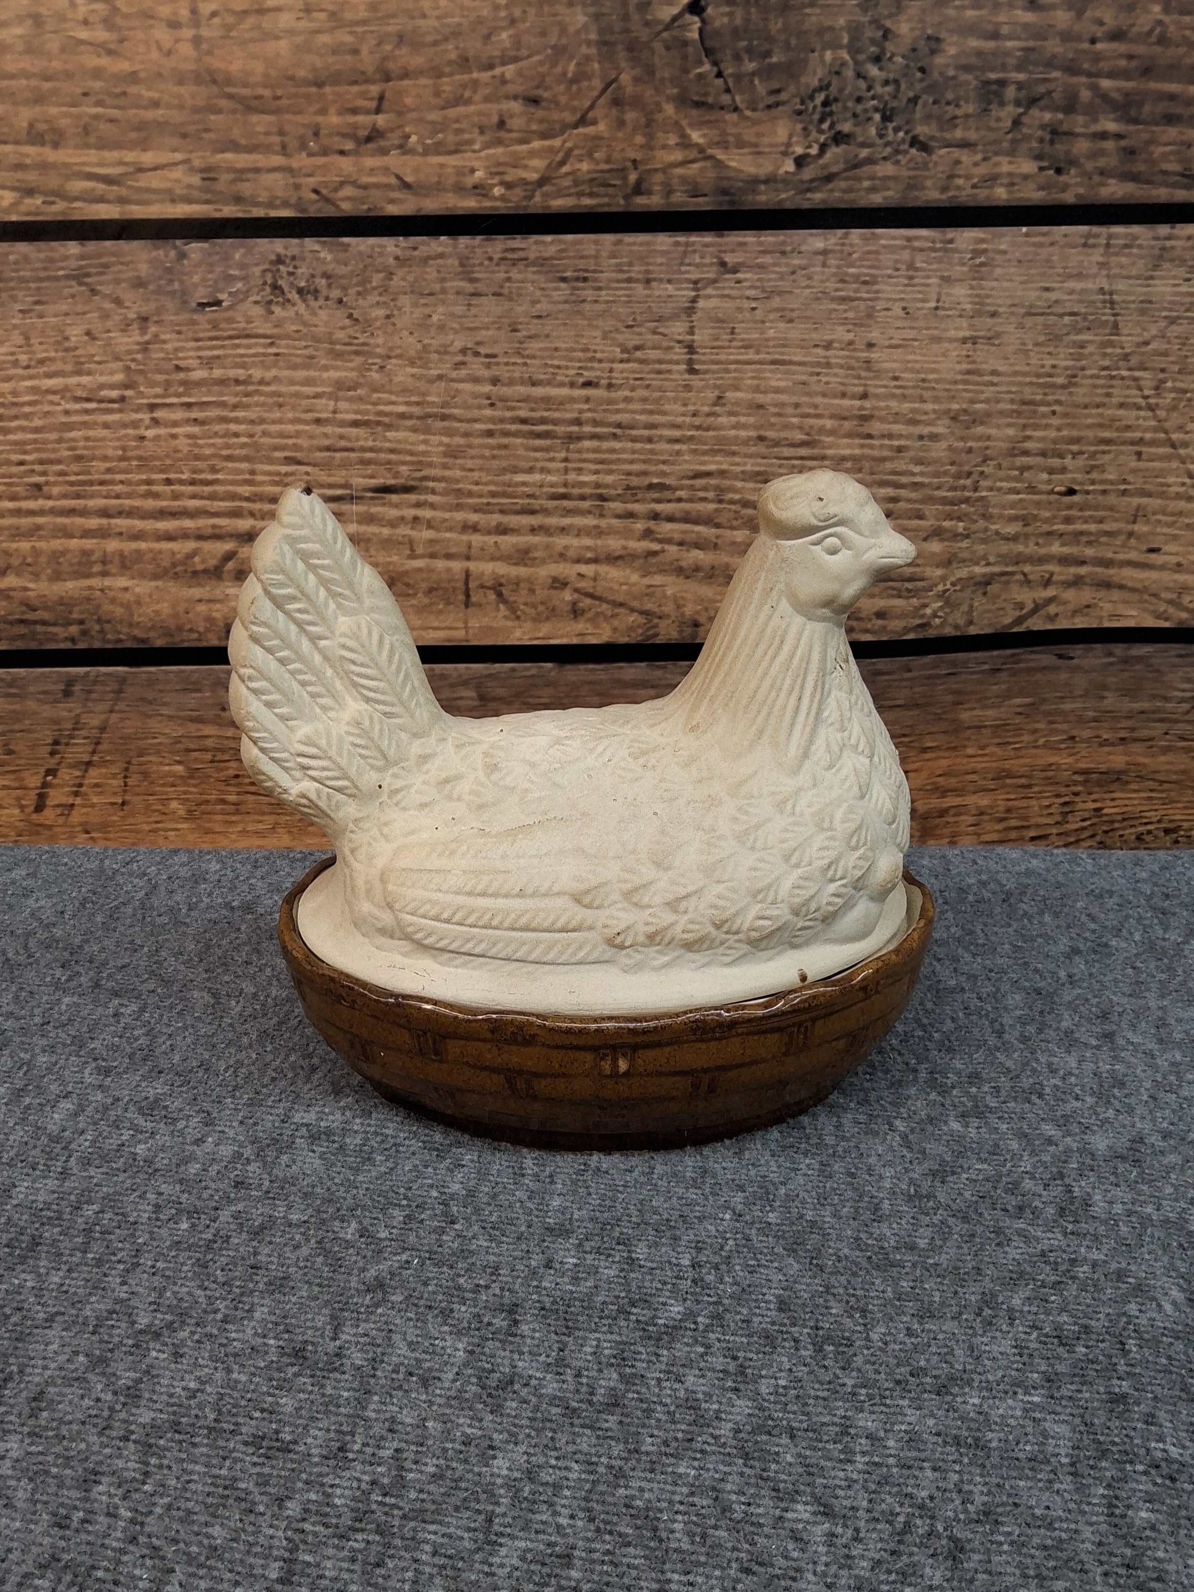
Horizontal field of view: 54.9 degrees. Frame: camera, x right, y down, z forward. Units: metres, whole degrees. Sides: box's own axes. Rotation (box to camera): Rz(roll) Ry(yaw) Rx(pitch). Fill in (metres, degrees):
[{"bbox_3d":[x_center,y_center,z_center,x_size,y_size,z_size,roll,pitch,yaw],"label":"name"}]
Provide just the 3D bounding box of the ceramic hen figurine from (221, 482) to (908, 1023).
[{"bbox_3d":[-0.002,-0.025,0.354,0.214,0.147,0.124,-2,28,-3],"label":"ceramic hen figurine"}]

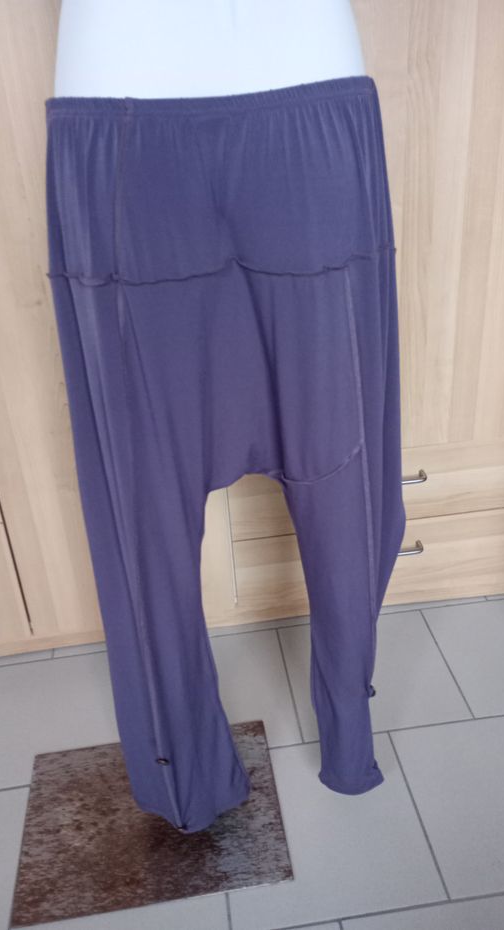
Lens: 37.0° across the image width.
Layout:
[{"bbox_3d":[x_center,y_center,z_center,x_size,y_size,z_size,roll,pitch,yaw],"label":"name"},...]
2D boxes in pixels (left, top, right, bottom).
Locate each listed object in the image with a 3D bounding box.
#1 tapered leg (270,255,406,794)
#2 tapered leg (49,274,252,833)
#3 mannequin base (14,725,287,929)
[{"bbox_3d":[0.116,0.133,0.981,0.160,0.810,0.175,-10,28,-11],"label":"tapered leg"},{"bbox_3d":[-0.110,0.165,0.959,0.180,0.820,0.185,-10,28,-11],"label":"tapered leg"},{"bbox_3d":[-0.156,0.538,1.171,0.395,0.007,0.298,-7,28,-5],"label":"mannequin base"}]

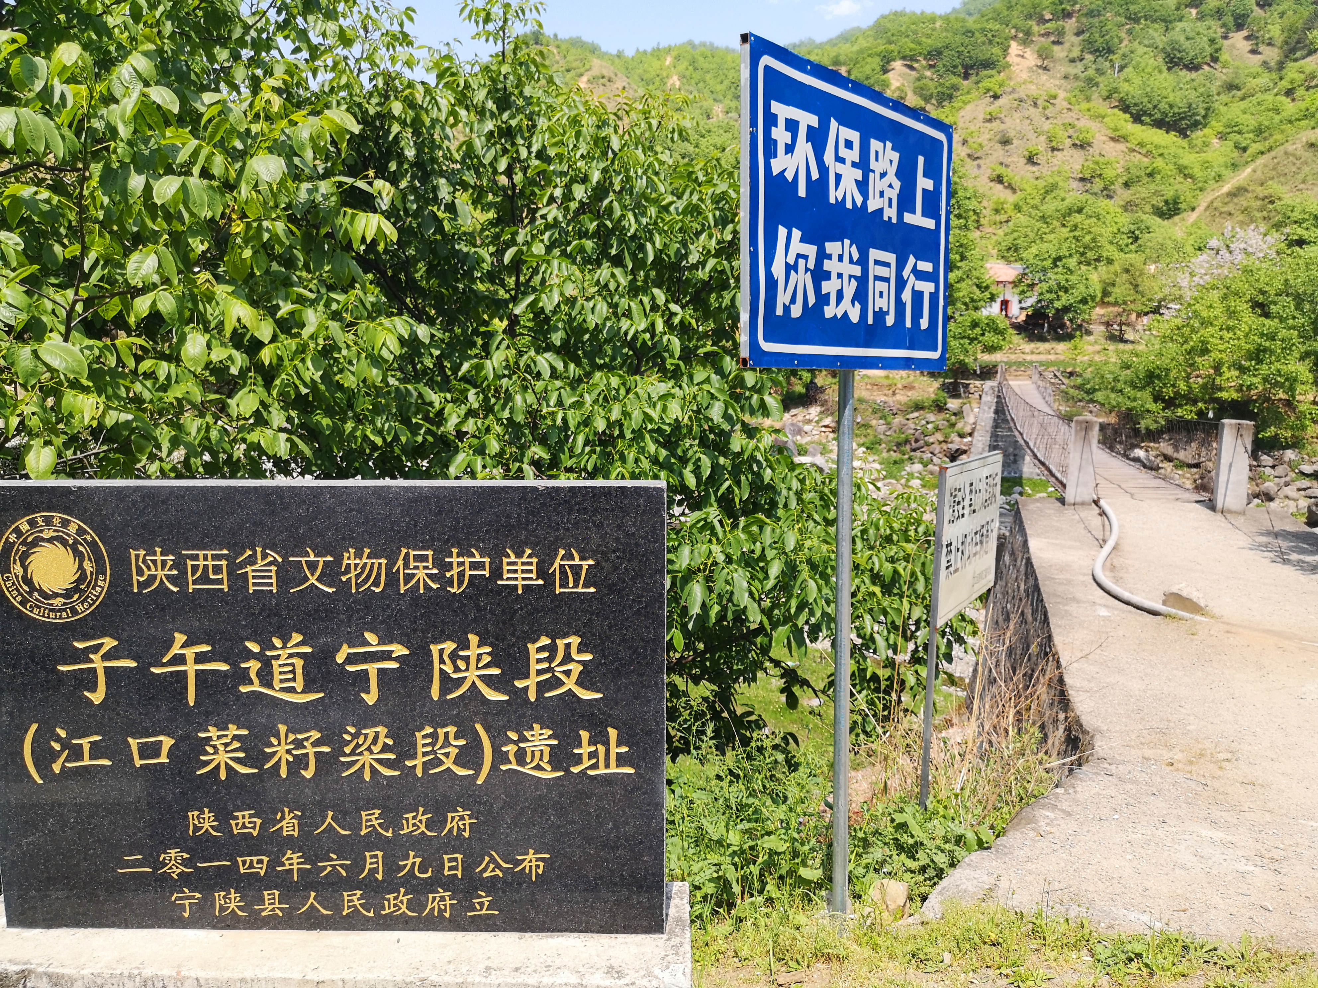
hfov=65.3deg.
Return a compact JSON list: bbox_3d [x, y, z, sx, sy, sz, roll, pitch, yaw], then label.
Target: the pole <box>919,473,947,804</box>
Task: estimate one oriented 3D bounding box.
[{"bbox_3d":[1.122,0.617,4.207,0.027,1.459,0.027,5,8,30],"label":"pole"}]

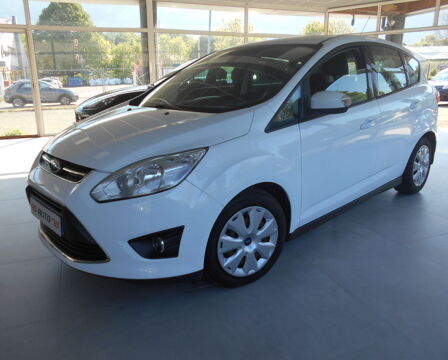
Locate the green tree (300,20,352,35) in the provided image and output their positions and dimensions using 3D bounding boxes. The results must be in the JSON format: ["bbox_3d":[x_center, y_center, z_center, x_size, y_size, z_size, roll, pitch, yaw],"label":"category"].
[{"bbox_3d":[9.423,-11.306,32.921,5.200,6.600,5.000,0,15,0],"label":"green tree"}]

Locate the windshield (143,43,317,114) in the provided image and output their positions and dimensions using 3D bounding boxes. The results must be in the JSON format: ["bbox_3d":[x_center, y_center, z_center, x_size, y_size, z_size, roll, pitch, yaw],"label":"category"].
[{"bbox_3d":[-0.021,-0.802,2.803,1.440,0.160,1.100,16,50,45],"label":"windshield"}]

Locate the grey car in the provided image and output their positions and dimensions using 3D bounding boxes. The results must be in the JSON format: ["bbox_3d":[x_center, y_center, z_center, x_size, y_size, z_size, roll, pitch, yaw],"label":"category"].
[{"bbox_3d":[-10.996,-5.239,21.672,4.350,1.580,1.820,-9,18,-29],"label":"grey car"}]

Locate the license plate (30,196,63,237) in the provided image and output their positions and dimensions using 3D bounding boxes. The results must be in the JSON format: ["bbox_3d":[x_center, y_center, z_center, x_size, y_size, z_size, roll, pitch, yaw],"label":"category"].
[{"bbox_3d":[-1.031,0.203,2.094,0.020,0.110,0.520,-6,15,-43],"label":"license plate"}]

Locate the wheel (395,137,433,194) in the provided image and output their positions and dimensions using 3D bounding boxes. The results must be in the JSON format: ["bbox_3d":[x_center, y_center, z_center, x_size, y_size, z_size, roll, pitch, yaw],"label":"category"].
[{"bbox_3d":[2.008,-0.162,3.855,0.630,0.630,0.210,-14,21,-41],"label":"wheel"}]

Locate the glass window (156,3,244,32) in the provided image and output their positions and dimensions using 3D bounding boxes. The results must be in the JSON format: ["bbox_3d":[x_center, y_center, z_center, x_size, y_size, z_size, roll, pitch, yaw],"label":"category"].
[{"bbox_3d":[-0.533,-4.146,9.201,2.440,0.680,0.060,-7,17,-23],"label":"glass window"}]

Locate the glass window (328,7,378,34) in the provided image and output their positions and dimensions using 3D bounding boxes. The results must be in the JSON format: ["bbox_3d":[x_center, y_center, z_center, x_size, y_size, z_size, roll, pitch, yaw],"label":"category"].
[{"bbox_3d":[3.571,-4.423,10.041,0.060,0.670,1.740,-10,18,-30],"label":"glass window"}]

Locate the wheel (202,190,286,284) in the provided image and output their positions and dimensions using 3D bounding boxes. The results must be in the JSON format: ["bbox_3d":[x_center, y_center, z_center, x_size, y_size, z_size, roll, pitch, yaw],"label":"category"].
[{"bbox_3d":[0.077,0.330,2.111,0.630,0.630,0.210,-10,18,-32],"label":"wheel"}]

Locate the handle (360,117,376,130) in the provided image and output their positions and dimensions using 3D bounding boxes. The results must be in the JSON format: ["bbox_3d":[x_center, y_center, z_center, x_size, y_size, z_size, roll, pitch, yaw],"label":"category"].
[{"bbox_3d":[1.086,-0.426,2.709,0.215,0.055,0.055,-14,21,-41],"label":"handle"}]

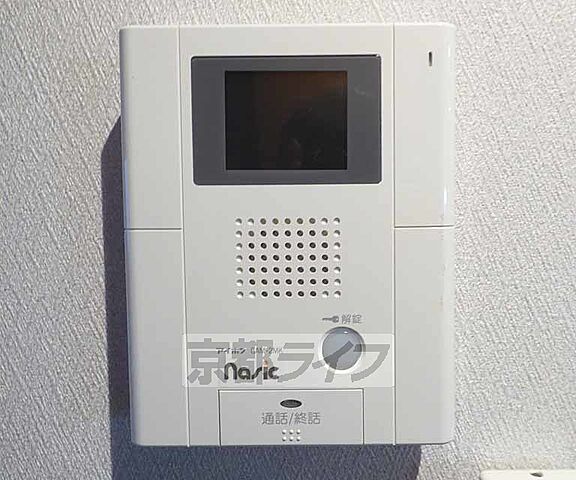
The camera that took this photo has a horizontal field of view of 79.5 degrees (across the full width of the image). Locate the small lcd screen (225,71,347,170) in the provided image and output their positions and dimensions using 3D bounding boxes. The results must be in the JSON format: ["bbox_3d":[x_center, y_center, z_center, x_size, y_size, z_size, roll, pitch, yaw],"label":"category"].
[{"bbox_3d":[-0.001,-0.058,0.167,0.059,0.048,0.004,-1,2,0],"label":"small lcd screen"}]

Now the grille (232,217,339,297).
[{"bbox_3d":[0.000,0.009,0.169,0.052,0.040,0.004,-1,2,0],"label":"grille"}]

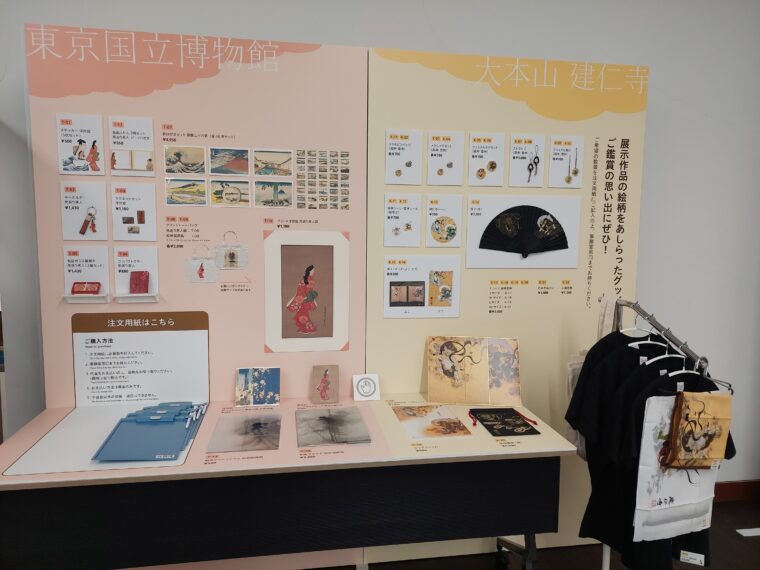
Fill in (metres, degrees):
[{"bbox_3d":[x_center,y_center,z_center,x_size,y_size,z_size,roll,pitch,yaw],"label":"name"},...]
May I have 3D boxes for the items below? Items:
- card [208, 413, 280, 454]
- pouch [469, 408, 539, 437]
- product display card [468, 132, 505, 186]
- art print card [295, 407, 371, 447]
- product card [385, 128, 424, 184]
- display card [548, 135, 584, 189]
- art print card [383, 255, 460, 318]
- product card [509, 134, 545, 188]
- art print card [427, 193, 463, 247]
[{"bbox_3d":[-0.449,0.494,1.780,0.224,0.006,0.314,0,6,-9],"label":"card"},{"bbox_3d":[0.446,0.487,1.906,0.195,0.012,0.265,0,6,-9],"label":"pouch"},{"bbox_3d":[0.435,-0.505,2.133,0.150,0.212,0.010,0,6,-9],"label":"product display card"},{"bbox_3d":[-0.169,0.483,1.816,0.230,0.010,0.328,0,7,-9],"label":"art print card"},{"bbox_3d":[0.096,-0.502,2.079,0.150,0.212,0.010,0,6,-9],"label":"product card"},{"bbox_3d":[0.777,-0.508,2.188,0.150,0.212,0.010,0,6,-9],"label":"display card"},{"bbox_3d":[0.175,0.009,2.150,0.317,0.257,0.010,0,6,-9],"label":"art print card"},{"bbox_3d":[0.607,-0.506,2.161,0.150,0.212,0.010,0,6,-9],"label":"product card"},{"bbox_3d":[0.262,-0.257,2.133,0.150,0.212,0.010,0,6,-9],"label":"art print card"}]

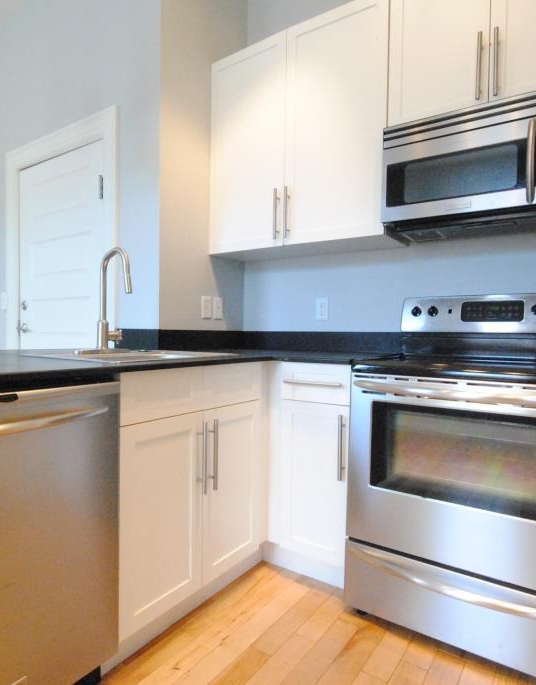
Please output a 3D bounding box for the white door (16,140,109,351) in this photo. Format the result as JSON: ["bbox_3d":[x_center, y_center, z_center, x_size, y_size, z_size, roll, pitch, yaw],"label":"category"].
[{"bbox_3d":[-1.268,-0.096,2.609,0.915,2.060,0.045,1,1,33],"label":"white door"}]

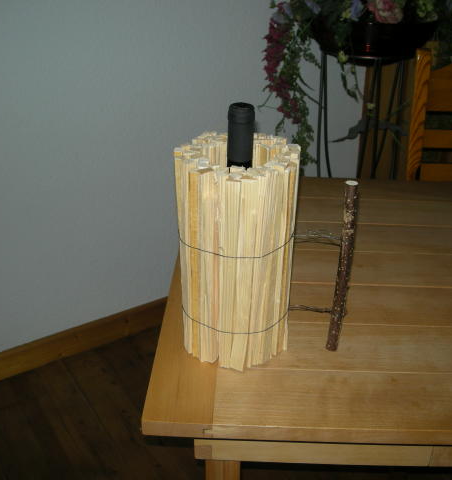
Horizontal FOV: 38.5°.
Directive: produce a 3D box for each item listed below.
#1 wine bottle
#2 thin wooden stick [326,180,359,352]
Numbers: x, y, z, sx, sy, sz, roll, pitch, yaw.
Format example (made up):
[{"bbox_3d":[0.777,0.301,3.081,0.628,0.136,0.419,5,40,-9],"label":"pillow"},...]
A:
[{"bbox_3d":[0.015,-0.014,0.794,0.075,0.310,0.075,2,29,2],"label":"wine bottle"},{"bbox_3d":[0.139,0.038,0.777,0.015,0.233,0.015,2,29,2],"label":"thin wooden stick"}]

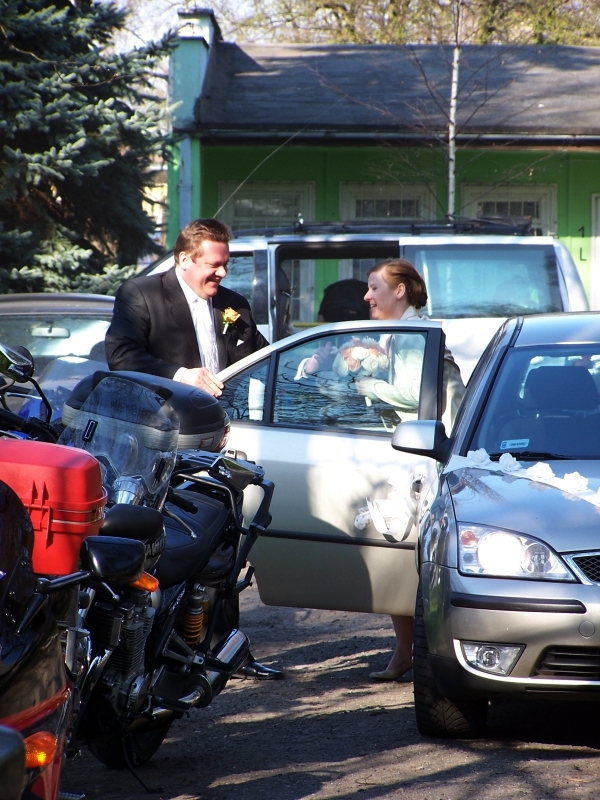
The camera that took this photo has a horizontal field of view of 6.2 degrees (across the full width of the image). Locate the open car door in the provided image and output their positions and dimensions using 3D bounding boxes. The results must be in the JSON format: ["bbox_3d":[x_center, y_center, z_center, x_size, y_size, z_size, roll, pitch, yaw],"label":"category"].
[{"bbox_3d":[0.115,0.250,20.650,1.030,1.080,0.200,1,2,34],"label":"open car door"}]

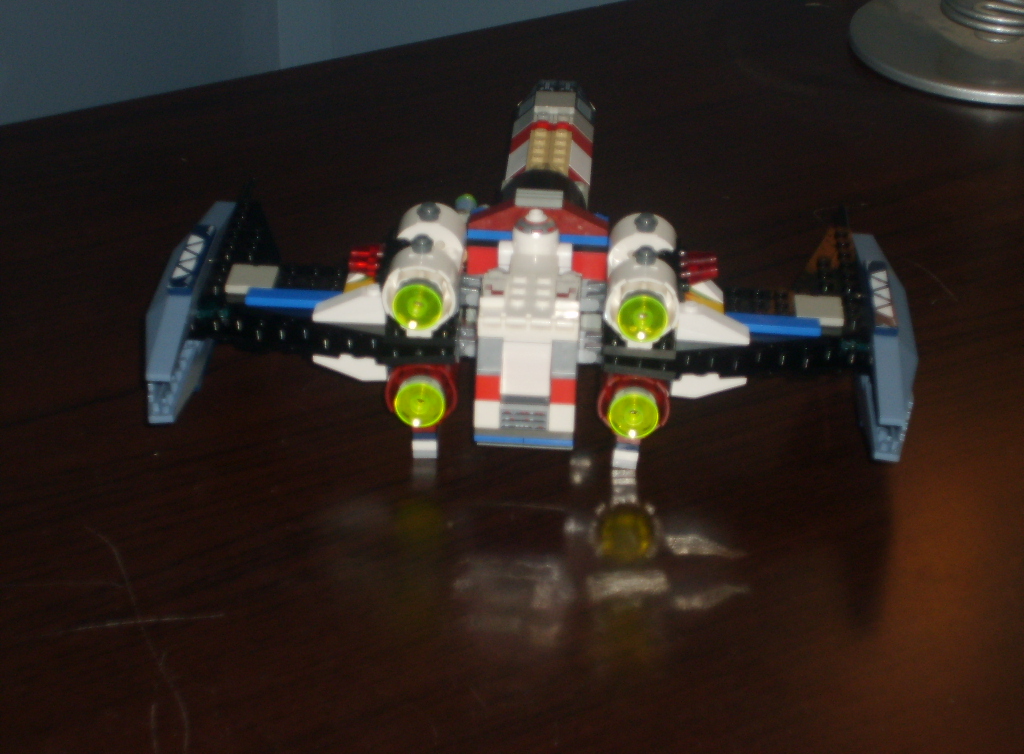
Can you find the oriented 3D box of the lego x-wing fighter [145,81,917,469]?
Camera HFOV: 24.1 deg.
[{"bbox_3d":[0.011,-0.046,0.859,0.255,0.076,0.249,3,30,2],"label":"lego x-wing fighter"}]

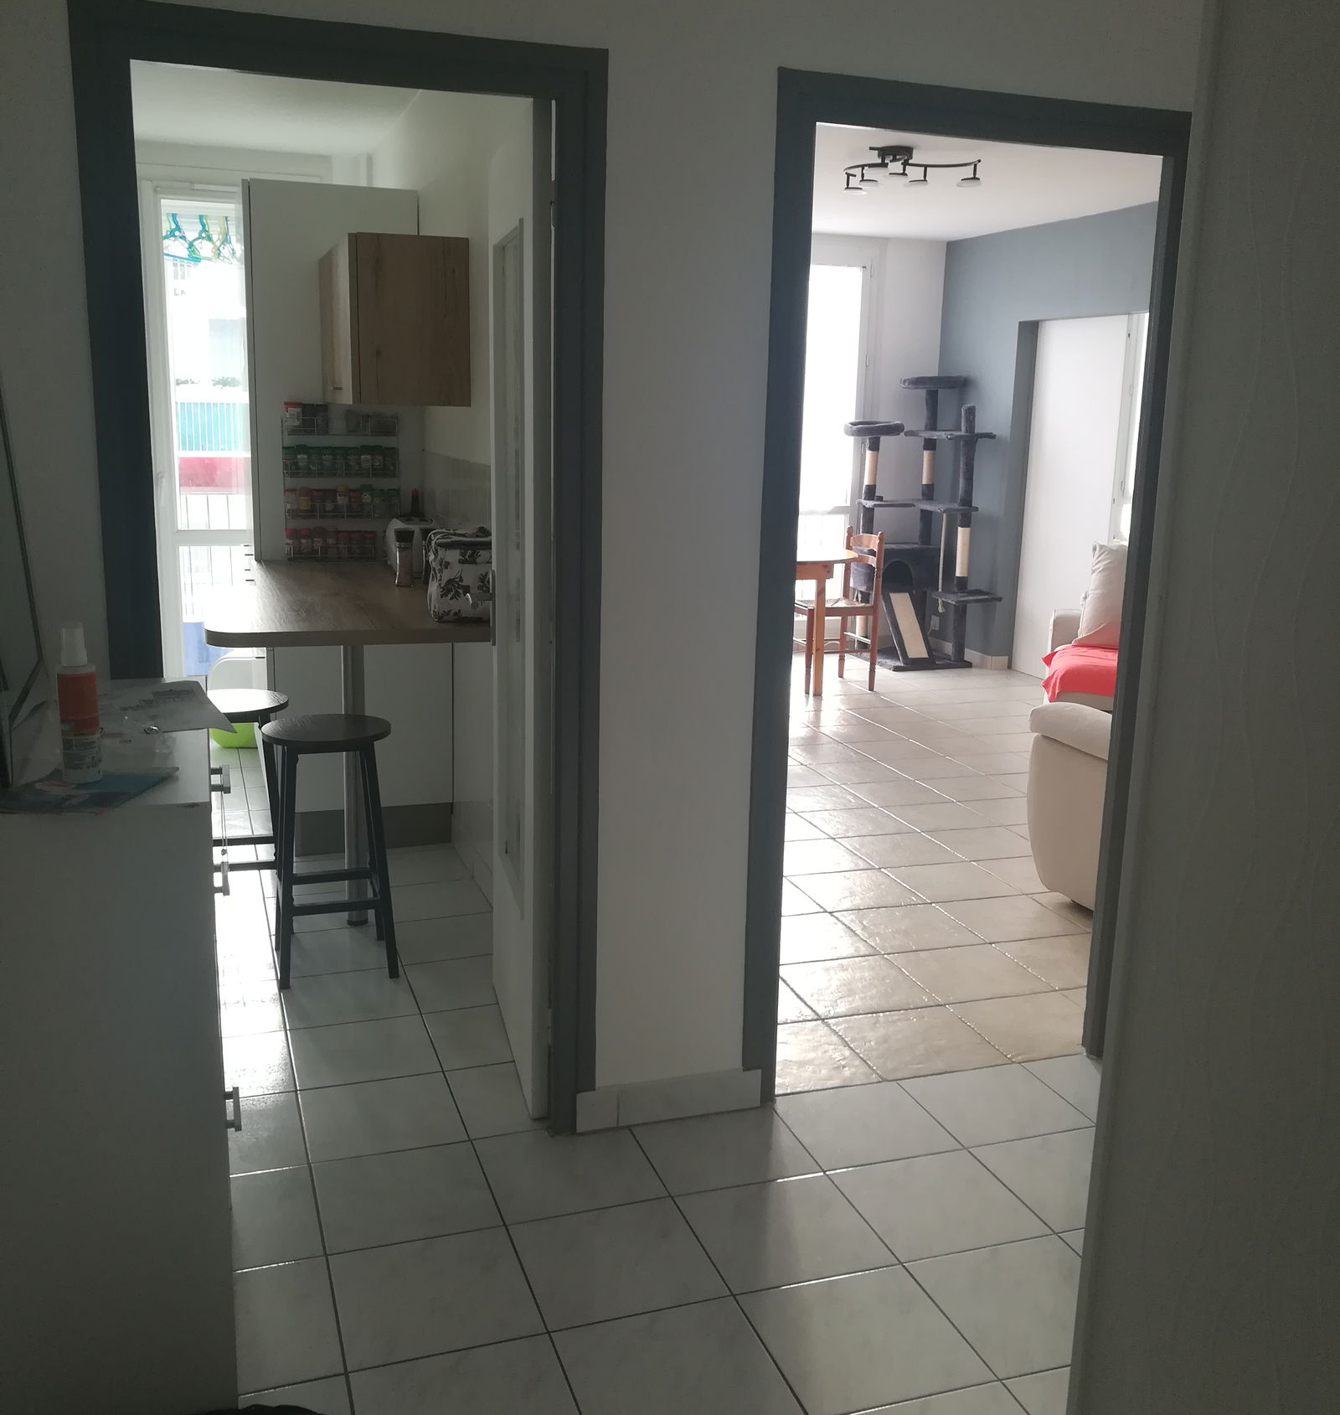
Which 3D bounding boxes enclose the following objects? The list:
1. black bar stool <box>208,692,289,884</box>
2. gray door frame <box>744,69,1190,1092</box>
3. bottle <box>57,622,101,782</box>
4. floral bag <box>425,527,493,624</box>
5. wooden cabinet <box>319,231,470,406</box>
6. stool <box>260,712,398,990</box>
[{"bbox_3d":[-1.265,0.305,3.900,0.330,0.660,0.330,-3,12,-19],"label":"black bar stool"},{"bbox_3d":[0.613,-0.190,2.924,0.925,2.130,0.110,-3,12,-19],"label":"gray door frame"},{"bbox_3d":[-0.681,-0.006,1.543,0.047,0.181,0.047,-4,13,-24],"label":"bottle"},{"bbox_3d":[-0.535,-0.360,3.596,0.210,0.245,0.145,-3,12,-19],"label":"floral bag"},{"bbox_3d":[-0.932,-1.256,4.461,0.357,0.505,0.945,-3,12,-19],"label":"wooden cabinet"},{"bbox_3d":[-0.906,0.377,3.597,0.330,0.660,0.330,-3,12,-19],"label":"stool"}]

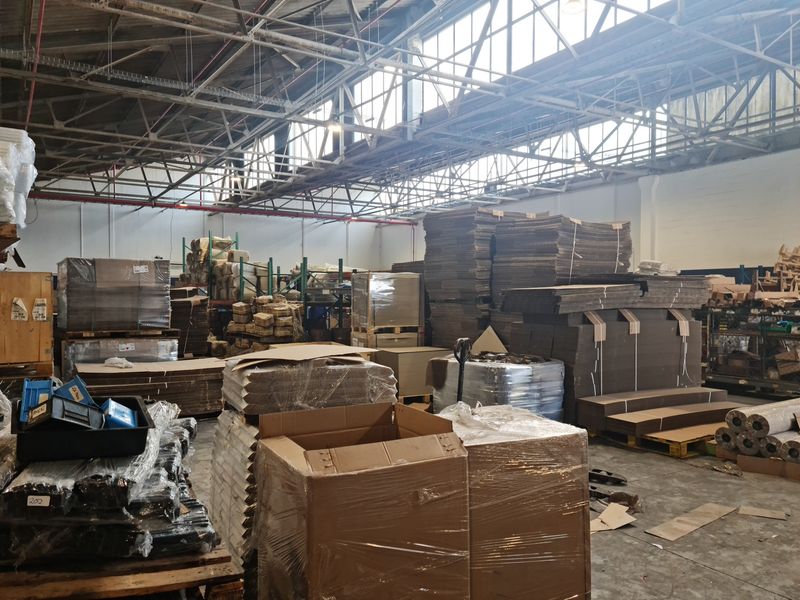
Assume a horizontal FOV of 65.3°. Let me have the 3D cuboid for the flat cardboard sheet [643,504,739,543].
[{"bbox_3d":[1.991,1.499,4.245,0.920,0.018,0.183,0,1,-39],"label":"flat cardboard sheet"}]

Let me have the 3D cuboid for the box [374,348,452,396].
[{"bbox_3d":[0.183,1.014,9.000,0.890,0.600,0.680,0,1,-32],"label":"box"}]

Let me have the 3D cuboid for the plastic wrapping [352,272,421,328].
[{"bbox_3d":[-0.255,0.000,12.030,1.120,1.000,0.900,0,1,-23],"label":"plastic wrapping"}]

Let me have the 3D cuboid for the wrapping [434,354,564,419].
[{"bbox_3d":[1.153,1.074,7.452,0.980,0.730,1.220,0,1,-40],"label":"wrapping"}]

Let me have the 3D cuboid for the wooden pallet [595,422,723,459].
[{"bbox_3d":[2.862,1.413,6.664,1.200,0.145,1.100,0,1,-32],"label":"wooden pallet"}]

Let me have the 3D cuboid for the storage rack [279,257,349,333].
[{"bbox_3d":[-2.425,0.178,16.380,1.080,2.430,2.100,0,1,-32],"label":"storage rack"}]

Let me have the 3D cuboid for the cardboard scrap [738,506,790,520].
[{"bbox_3d":[2.543,1.500,4.380,0.277,0.016,0.187,0,1,29],"label":"cardboard scrap"}]

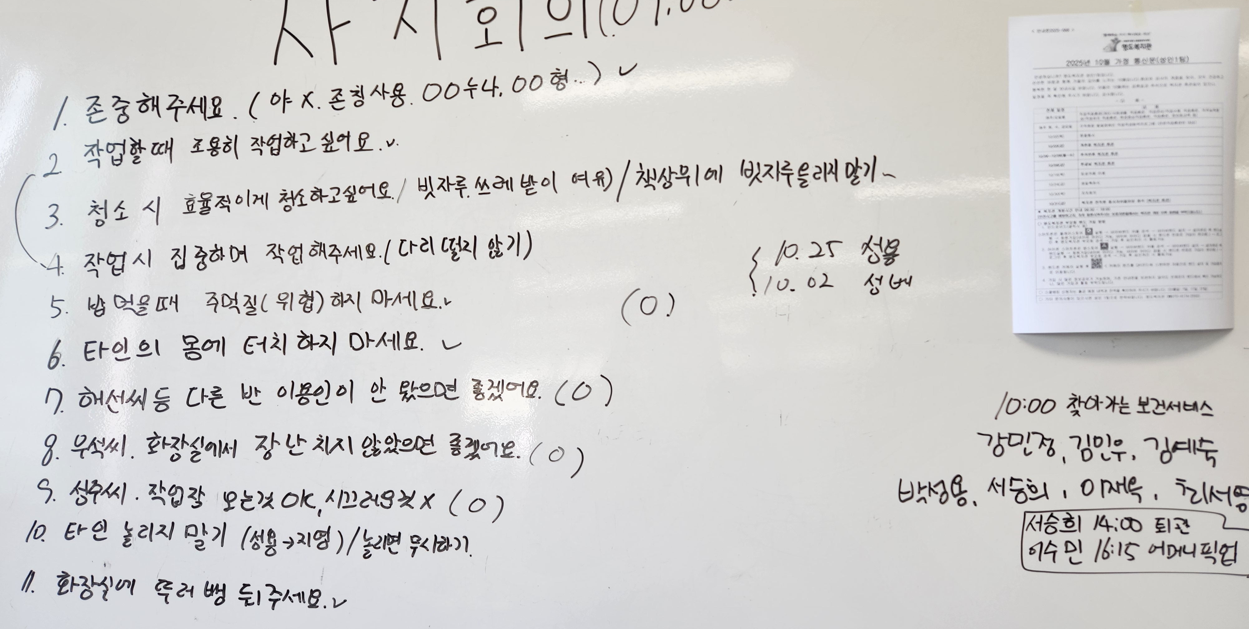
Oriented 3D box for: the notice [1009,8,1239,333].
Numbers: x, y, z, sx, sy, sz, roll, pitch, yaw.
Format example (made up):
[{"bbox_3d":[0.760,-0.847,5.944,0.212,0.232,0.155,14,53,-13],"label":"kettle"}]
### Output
[{"bbox_3d":[0.469,-0.133,0.771,0.210,0.297,0.020,-1,3,2],"label":"notice"}]

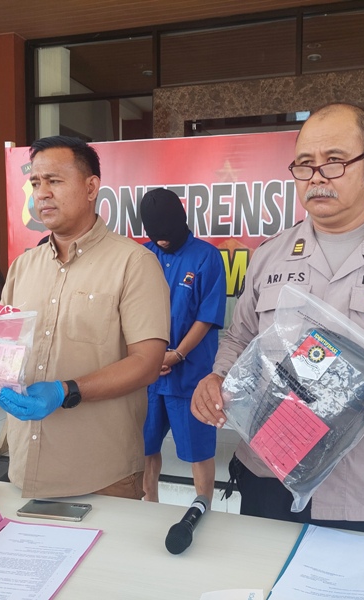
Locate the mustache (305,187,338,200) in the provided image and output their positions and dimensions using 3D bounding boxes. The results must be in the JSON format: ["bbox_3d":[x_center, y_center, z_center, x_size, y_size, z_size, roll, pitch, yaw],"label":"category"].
[{"bbox_3d":[0.296,-0.225,1.170,0.075,0.030,0.028,3,5,38],"label":"mustache"}]

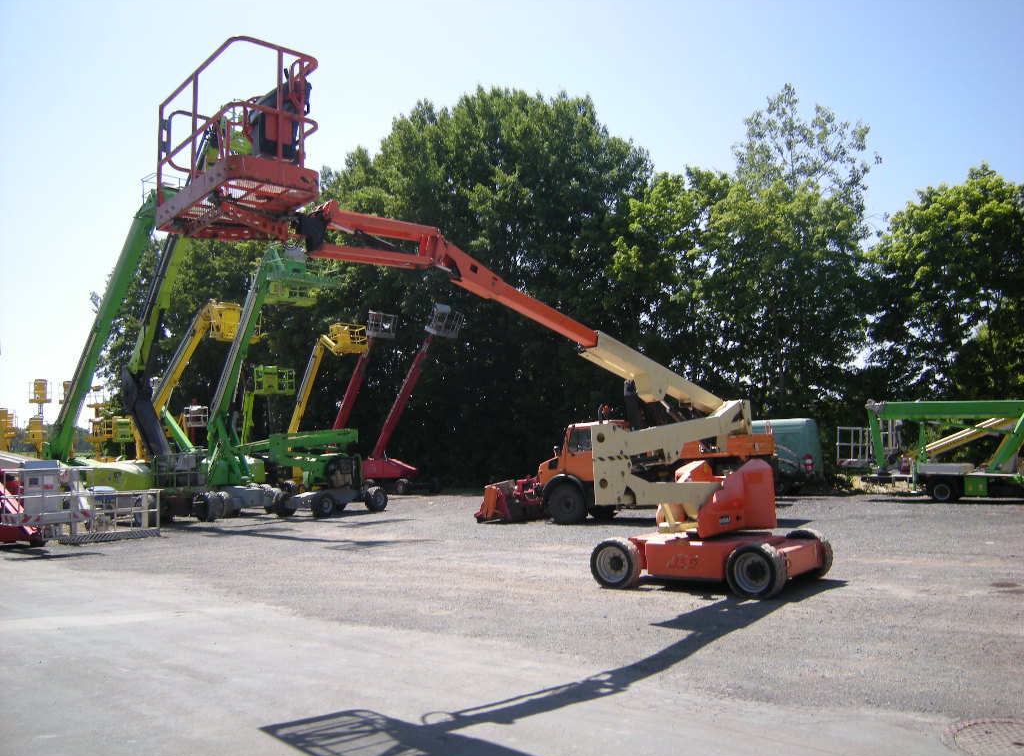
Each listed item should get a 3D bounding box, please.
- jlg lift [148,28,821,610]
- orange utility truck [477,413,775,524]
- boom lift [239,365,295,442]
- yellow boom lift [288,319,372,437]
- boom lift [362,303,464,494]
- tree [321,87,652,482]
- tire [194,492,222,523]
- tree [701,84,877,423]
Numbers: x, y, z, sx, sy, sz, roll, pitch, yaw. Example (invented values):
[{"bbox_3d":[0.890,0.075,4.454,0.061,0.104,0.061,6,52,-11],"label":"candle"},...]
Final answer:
[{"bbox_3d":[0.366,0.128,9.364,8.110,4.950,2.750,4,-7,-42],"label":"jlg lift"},{"bbox_3d":[2.834,2.254,21.780,7.100,3.000,2.500,-4,-6,29],"label":"orange utility truck"},{"bbox_3d":[-9.814,2.350,33.442,2.400,5.400,1.900,-3,-6,25],"label":"boom lift"},{"bbox_3d":[-7.439,1.567,33.513,3.200,6.900,2.200,-3,-6,25],"label":"yellow boom lift"},{"bbox_3d":[-4.414,1.010,36.575,4.300,8.500,2.600,-3,-6,25],"label":"boom lift"},{"bbox_3d":[-1.331,-3.945,43.573,15.600,19.600,13.000,-1,-5,0],"label":"tree"},{"bbox_3d":[-8.228,3.572,22.374,0.350,0.820,0.820,-3,-6,22],"label":"tire"},{"bbox_3d":[14.728,-4.539,44.611,8.800,20.500,8.000,-1,-5,0],"label":"tree"}]

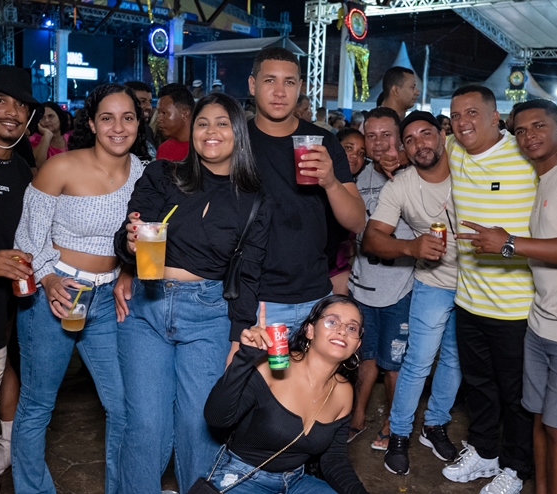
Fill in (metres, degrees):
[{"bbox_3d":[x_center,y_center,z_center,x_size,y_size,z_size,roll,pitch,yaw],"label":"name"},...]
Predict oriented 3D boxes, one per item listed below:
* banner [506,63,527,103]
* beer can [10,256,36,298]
[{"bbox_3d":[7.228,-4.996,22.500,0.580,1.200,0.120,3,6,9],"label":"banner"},{"bbox_3d":[-0.791,0.092,2.290,0.066,0.122,0.066,-11,17,-19],"label":"beer can"}]

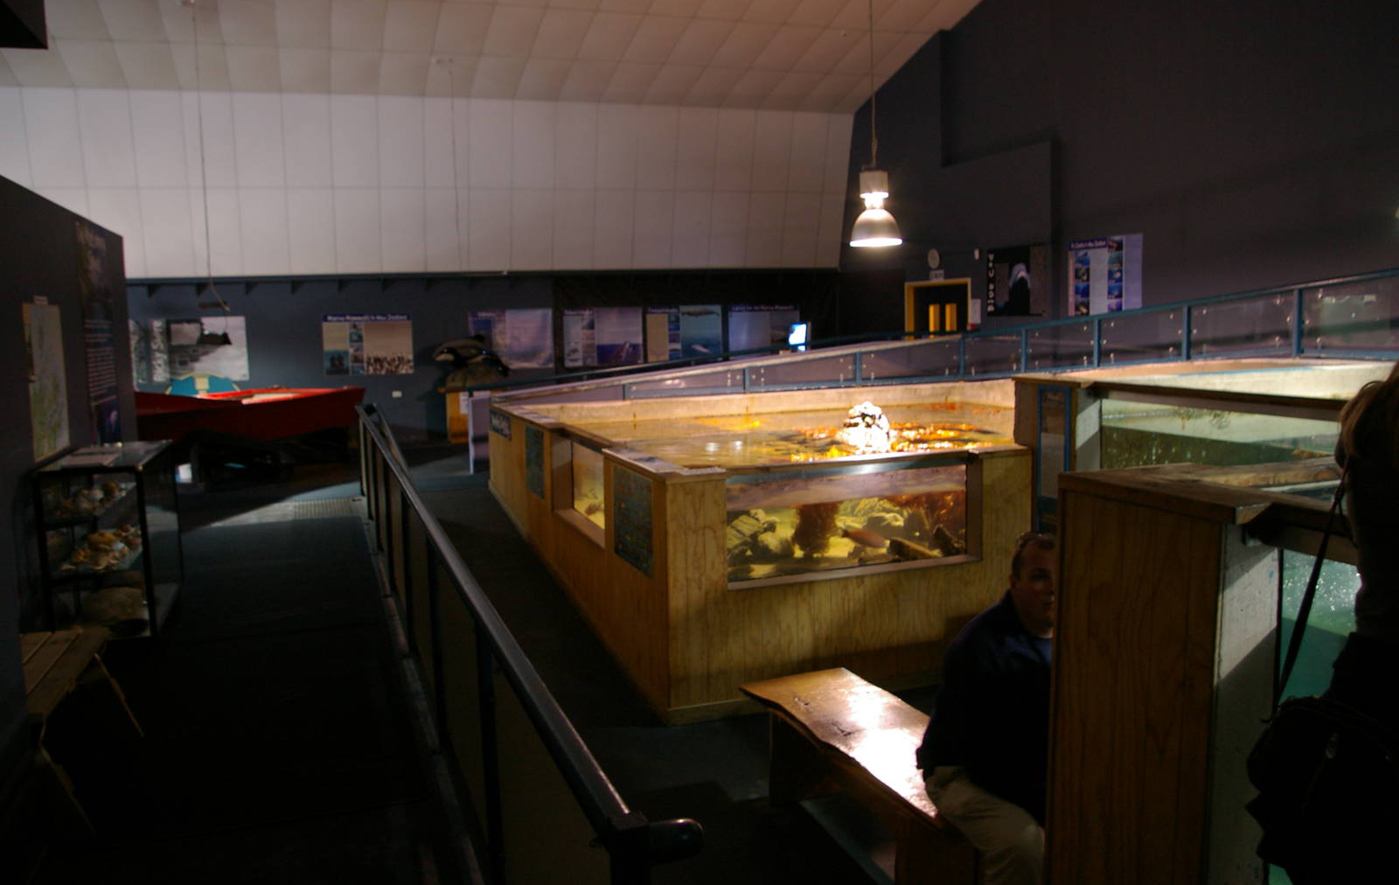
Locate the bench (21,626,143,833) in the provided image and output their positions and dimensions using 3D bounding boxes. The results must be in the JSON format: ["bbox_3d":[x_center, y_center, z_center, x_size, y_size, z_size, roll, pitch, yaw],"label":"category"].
[{"bbox_3d":[-2.340,1.038,3.776,0.460,0.450,1.040,-4,7,-20],"label":"bench"}]

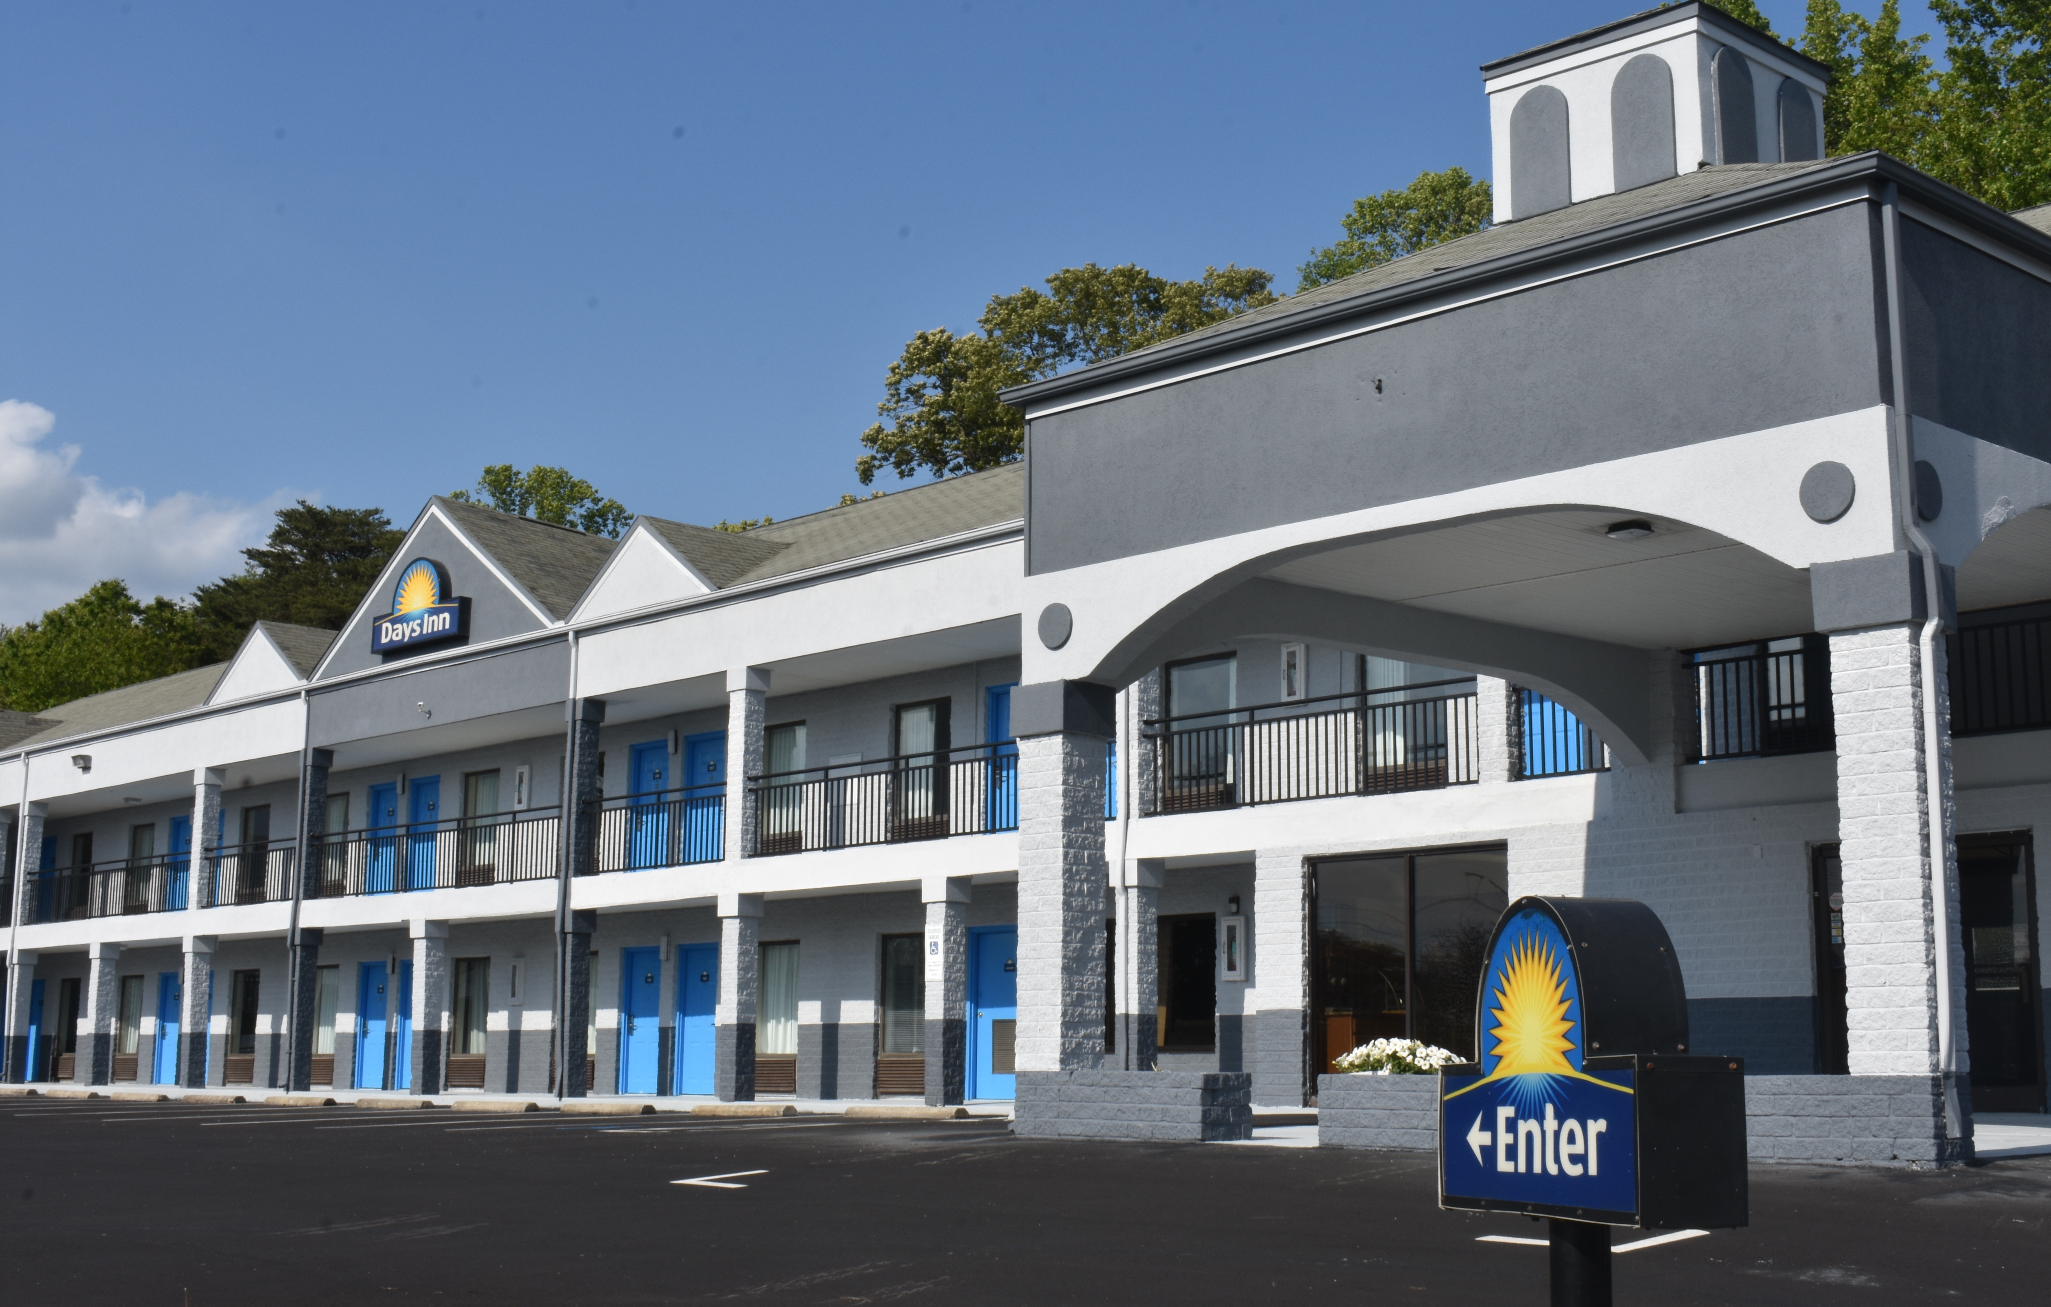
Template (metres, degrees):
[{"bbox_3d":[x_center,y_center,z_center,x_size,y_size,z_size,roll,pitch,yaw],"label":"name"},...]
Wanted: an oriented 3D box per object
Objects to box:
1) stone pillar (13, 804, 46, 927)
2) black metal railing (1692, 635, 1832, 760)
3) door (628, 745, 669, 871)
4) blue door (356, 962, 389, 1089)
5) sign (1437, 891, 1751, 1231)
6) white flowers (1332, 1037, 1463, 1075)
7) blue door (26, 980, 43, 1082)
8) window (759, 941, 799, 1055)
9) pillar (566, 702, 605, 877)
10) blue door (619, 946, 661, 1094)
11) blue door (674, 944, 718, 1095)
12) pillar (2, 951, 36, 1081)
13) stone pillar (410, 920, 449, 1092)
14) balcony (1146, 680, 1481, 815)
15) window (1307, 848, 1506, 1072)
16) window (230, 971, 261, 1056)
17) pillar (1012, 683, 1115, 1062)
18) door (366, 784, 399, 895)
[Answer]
[{"bbox_3d":[-19.383,4.173,46.716,0.410,2.370,0.410,9,-13,-42],"label":"stone pillar"},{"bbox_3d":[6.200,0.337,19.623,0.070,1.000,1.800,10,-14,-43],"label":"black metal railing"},{"bbox_3d":[-5.301,2.287,33.640,0.100,2.020,0.920,10,-14,-43],"label":"door"},{"bbox_3d":[-10.783,6.127,39.596,0.090,2.069,1.019,9,-13,-43],"label":"blue door"},{"bbox_3d":[1.253,0.911,5.425,0.240,0.711,1.039,3,-11,-12],"label":"sign"},{"bbox_3d":[2.213,2.388,14.138,0.420,0.265,0.910,9,-13,-42],"label":"white flowers"},{"bbox_3d":[-19.774,7.540,47.817,0.100,2.020,0.920,10,-14,-43],"label":"blue door"},{"bbox_3d":[-3.293,4.613,32.049,0.090,1.522,1.093,9,-13,-43],"label":"window"},{"bbox_3d":[-6.025,1.852,32.687,0.410,2.380,0.410,9,-13,-42],"label":"pillar"},{"bbox_3d":[-5.437,5.216,34.180,0.090,2.069,1.019,9,-13,-43],"label":"blue door"},{"bbox_3d":[-4.533,5.086,33.184,0.120,2.050,1.040,9,-13,-42],"label":"blue door"},{"bbox_3d":[-19.302,6.979,45.968,0.404,2.565,0.404,9,-13,-43],"label":"pillar"},{"bbox_3d":[-8.818,5.194,35.348,0.404,2.565,0.404,9,-13,-43],"label":"stone pillar"},{"bbox_3d":[2.681,0.943,23.195,0.070,1.000,4.120,10,-14,-43],"label":"balcony"},{"bbox_3d":[3.500,2.903,22.015,0.120,2.280,2.320,10,-14,-43],"label":"window"},{"bbox_3d":[-13.893,6.414,42.788,0.090,1.516,1.092,9,-13,-43],"label":"window"},{"bbox_3d":[0.251,1.544,16.347,0.510,2.580,0.510,9,-13,-42],"label":"pillar"},{"bbox_3d":[-10.733,3.219,40.051,0.090,2.069,1.019,9,-13,-43],"label":"door"}]

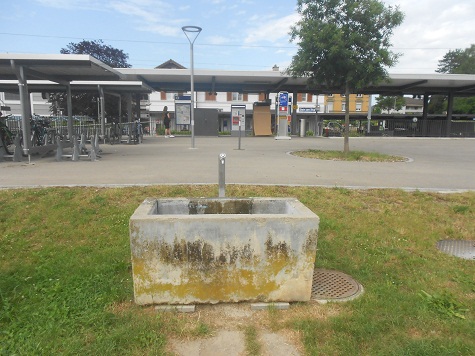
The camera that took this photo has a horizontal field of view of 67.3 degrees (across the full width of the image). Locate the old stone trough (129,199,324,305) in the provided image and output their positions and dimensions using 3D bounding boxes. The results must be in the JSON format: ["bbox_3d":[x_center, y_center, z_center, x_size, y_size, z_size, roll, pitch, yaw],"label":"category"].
[{"bbox_3d":[-0.117,0.622,3.266,1.492,0.729,0.709,-1,10,-4],"label":"old stone trough"}]

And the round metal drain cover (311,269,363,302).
[{"bbox_3d":[0.828,1.025,3.421,0.657,0.050,0.657,0,10,0],"label":"round metal drain cover"}]

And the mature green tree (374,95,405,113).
[{"bbox_3d":[27.252,-13.492,63.613,5.500,6.200,5.500,-1,10,-4],"label":"mature green tree"}]

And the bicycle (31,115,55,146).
[{"bbox_3d":[-7.112,-1.769,13.292,0.600,1.080,1.700,-1,10,-4],"label":"bicycle"}]

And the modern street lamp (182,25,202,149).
[{"bbox_3d":[-1.702,-3.289,13.346,0.750,4.400,0.750,-1,10,-4],"label":"modern street lamp"}]

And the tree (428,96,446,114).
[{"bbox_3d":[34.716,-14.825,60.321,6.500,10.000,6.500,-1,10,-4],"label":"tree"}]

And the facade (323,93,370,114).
[{"bbox_3d":[21.046,-15.665,68.300,9.500,9.000,7.000,-1,10,-4],"label":"facade"}]

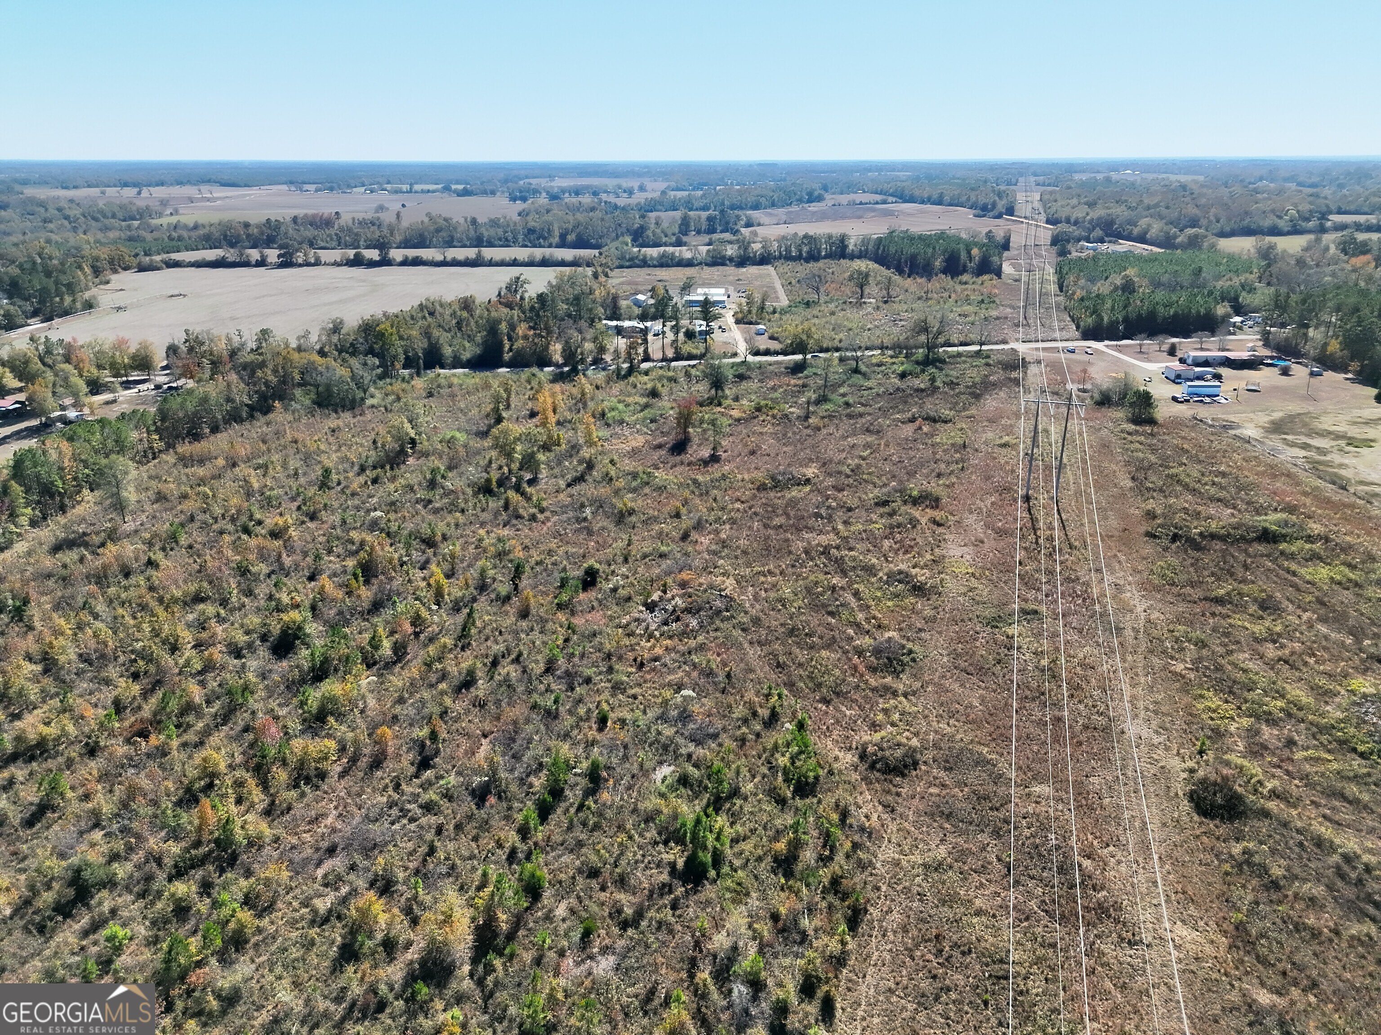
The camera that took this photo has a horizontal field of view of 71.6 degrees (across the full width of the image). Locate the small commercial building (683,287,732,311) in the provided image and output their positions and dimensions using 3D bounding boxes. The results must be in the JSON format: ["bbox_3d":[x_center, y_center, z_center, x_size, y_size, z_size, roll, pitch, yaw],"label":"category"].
[{"bbox_3d":[7.925,-111.023,484.147,20.700,6.800,19.000,0,21,0],"label":"small commercial building"}]

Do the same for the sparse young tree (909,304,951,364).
[{"bbox_3d":[85.802,-65.660,343.888,14.306,21.056,14.306,0,21,0],"label":"sparse young tree"}]

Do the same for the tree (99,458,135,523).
[{"bbox_3d":[-116.982,-5.531,195.525,6.334,14.215,6.334,0,21,0],"label":"tree"}]

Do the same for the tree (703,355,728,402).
[{"bbox_3d":[7.616,-42.891,294.332,7.282,13.778,7.282,0,21,0],"label":"tree"}]

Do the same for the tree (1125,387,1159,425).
[{"bbox_3d":[126.498,-31.376,268.678,8.579,10.075,8.579,0,21,0],"label":"tree"}]

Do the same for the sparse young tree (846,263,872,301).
[{"bbox_3d":[87.466,-122.371,496.741,12.684,18.885,12.684,0,21,0],"label":"sparse young tree"}]

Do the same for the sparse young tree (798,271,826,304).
[{"bbox_3d":[61.576,-117.206,488.534,13.105,15.108,13.105,0,21,0],"label":"sparse young tree"}]

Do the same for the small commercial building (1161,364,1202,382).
[{"bbox_3d":[164.431,-48.215,321.020,7.800,4.400,8.000,-2,21,-5],"label":"small commercial building"}]

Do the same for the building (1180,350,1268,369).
[{"bbox_3d":[192.974,-57.597,345.548,25.000,4.500,9.000,0,21,0],"label":"building"}]

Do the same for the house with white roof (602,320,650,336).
[{"bbox_3d":[-27.595,-81.959,410.765,20.000,4.500,8.500,3,21,8],"label":"house with white roof"}]

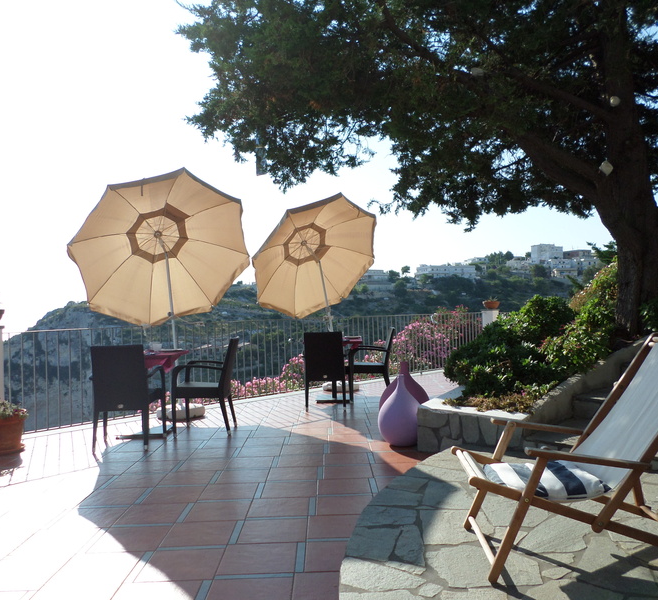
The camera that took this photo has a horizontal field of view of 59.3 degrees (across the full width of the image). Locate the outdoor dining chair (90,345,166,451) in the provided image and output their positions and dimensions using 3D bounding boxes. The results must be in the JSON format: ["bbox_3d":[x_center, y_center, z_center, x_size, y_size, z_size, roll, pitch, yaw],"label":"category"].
[{"bbox_3d":[-1.752,0.820,5.030,0.555,0.885,0.560,-1,-1,-5],"label":"outdoor dining chair"}]

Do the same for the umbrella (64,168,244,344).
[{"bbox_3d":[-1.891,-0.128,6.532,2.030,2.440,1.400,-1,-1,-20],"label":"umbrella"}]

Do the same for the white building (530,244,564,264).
[{"bbox_3d":[143.800,-29.924,380.000,16.500,12.500,12.000,-1,-1,-2],"label":"white building"}]

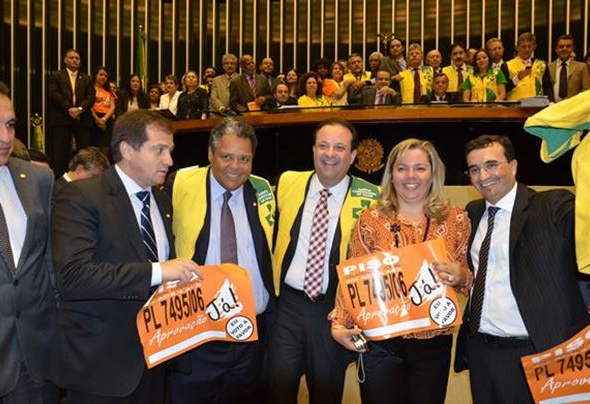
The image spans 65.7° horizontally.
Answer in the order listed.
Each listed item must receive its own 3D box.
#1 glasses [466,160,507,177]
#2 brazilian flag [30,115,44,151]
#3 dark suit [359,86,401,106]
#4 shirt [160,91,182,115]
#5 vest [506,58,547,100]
[{"bbox_3d":[0.739,-0.127,1.723,0.135,0.042,0.138,-6,-7,-44],"label":"glasses"},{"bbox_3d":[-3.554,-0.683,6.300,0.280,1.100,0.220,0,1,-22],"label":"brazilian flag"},{"bbox_3d":[0.879,-0.910,4.750,0.520,0.620,0.380,1,1,6],"label":"dark suit"},{"bbox_3d":[-1.521,-1.086,5.600,0.420,0.580,0.260,0,1,-9],"label":"shirt"},{"bbox_3d":[2.206,-1.062,4.350,0.420,0.620,0.280,1,1,18],"label":"vest"}]

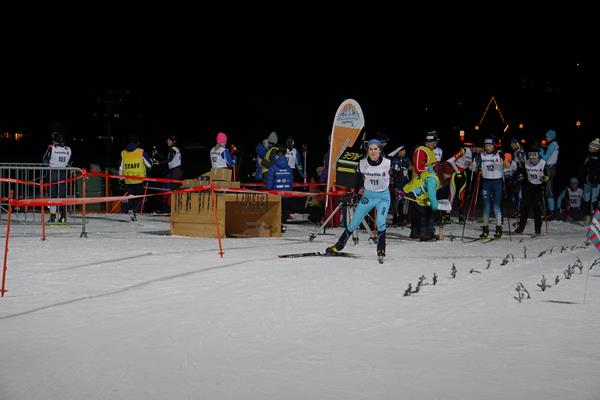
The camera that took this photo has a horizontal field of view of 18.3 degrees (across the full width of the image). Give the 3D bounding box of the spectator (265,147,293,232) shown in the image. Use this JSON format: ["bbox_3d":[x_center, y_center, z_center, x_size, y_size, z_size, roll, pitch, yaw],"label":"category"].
[{"bbox_3d":[-0.357,-0.178,31.700,0.500,1.460,0.400,-1,2,-18],"label":"spectator"}]

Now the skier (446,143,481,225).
[{"bbox_3d":[3.023,-0.303,34.300,0.640,1.450,0.550,0,2,-6],"label":"skier"}]

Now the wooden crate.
[{"bbox_3d":[-1.211,0.220,30.740,1.230,0.730,1.330,-1,2,-42],"label":"wooden crate"}]

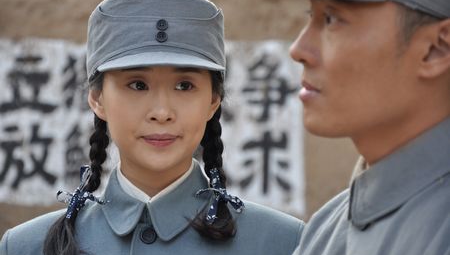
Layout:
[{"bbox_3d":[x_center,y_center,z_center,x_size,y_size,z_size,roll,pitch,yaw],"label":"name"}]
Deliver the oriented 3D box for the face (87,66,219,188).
[{"bbox_3d":[-0.095,0.000,2.640,0.177,0.162,0.150,0,-2,-7],"label":"face"}]

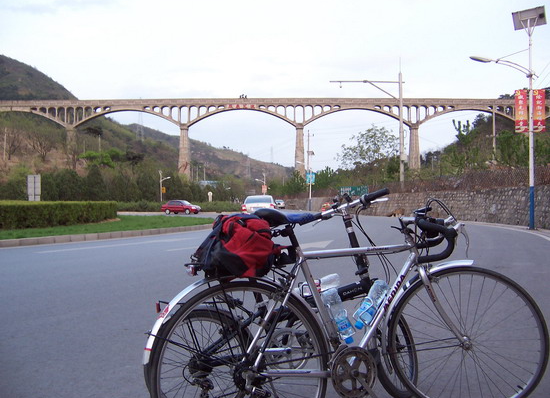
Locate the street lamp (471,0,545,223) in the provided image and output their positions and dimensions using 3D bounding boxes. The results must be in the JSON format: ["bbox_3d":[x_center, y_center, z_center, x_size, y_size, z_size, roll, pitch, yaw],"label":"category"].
[{"bbox_3d":[9.267,-3.234,20.800,3.000,8.900,1.100,0,-1,7],"label":"street lamp"}]

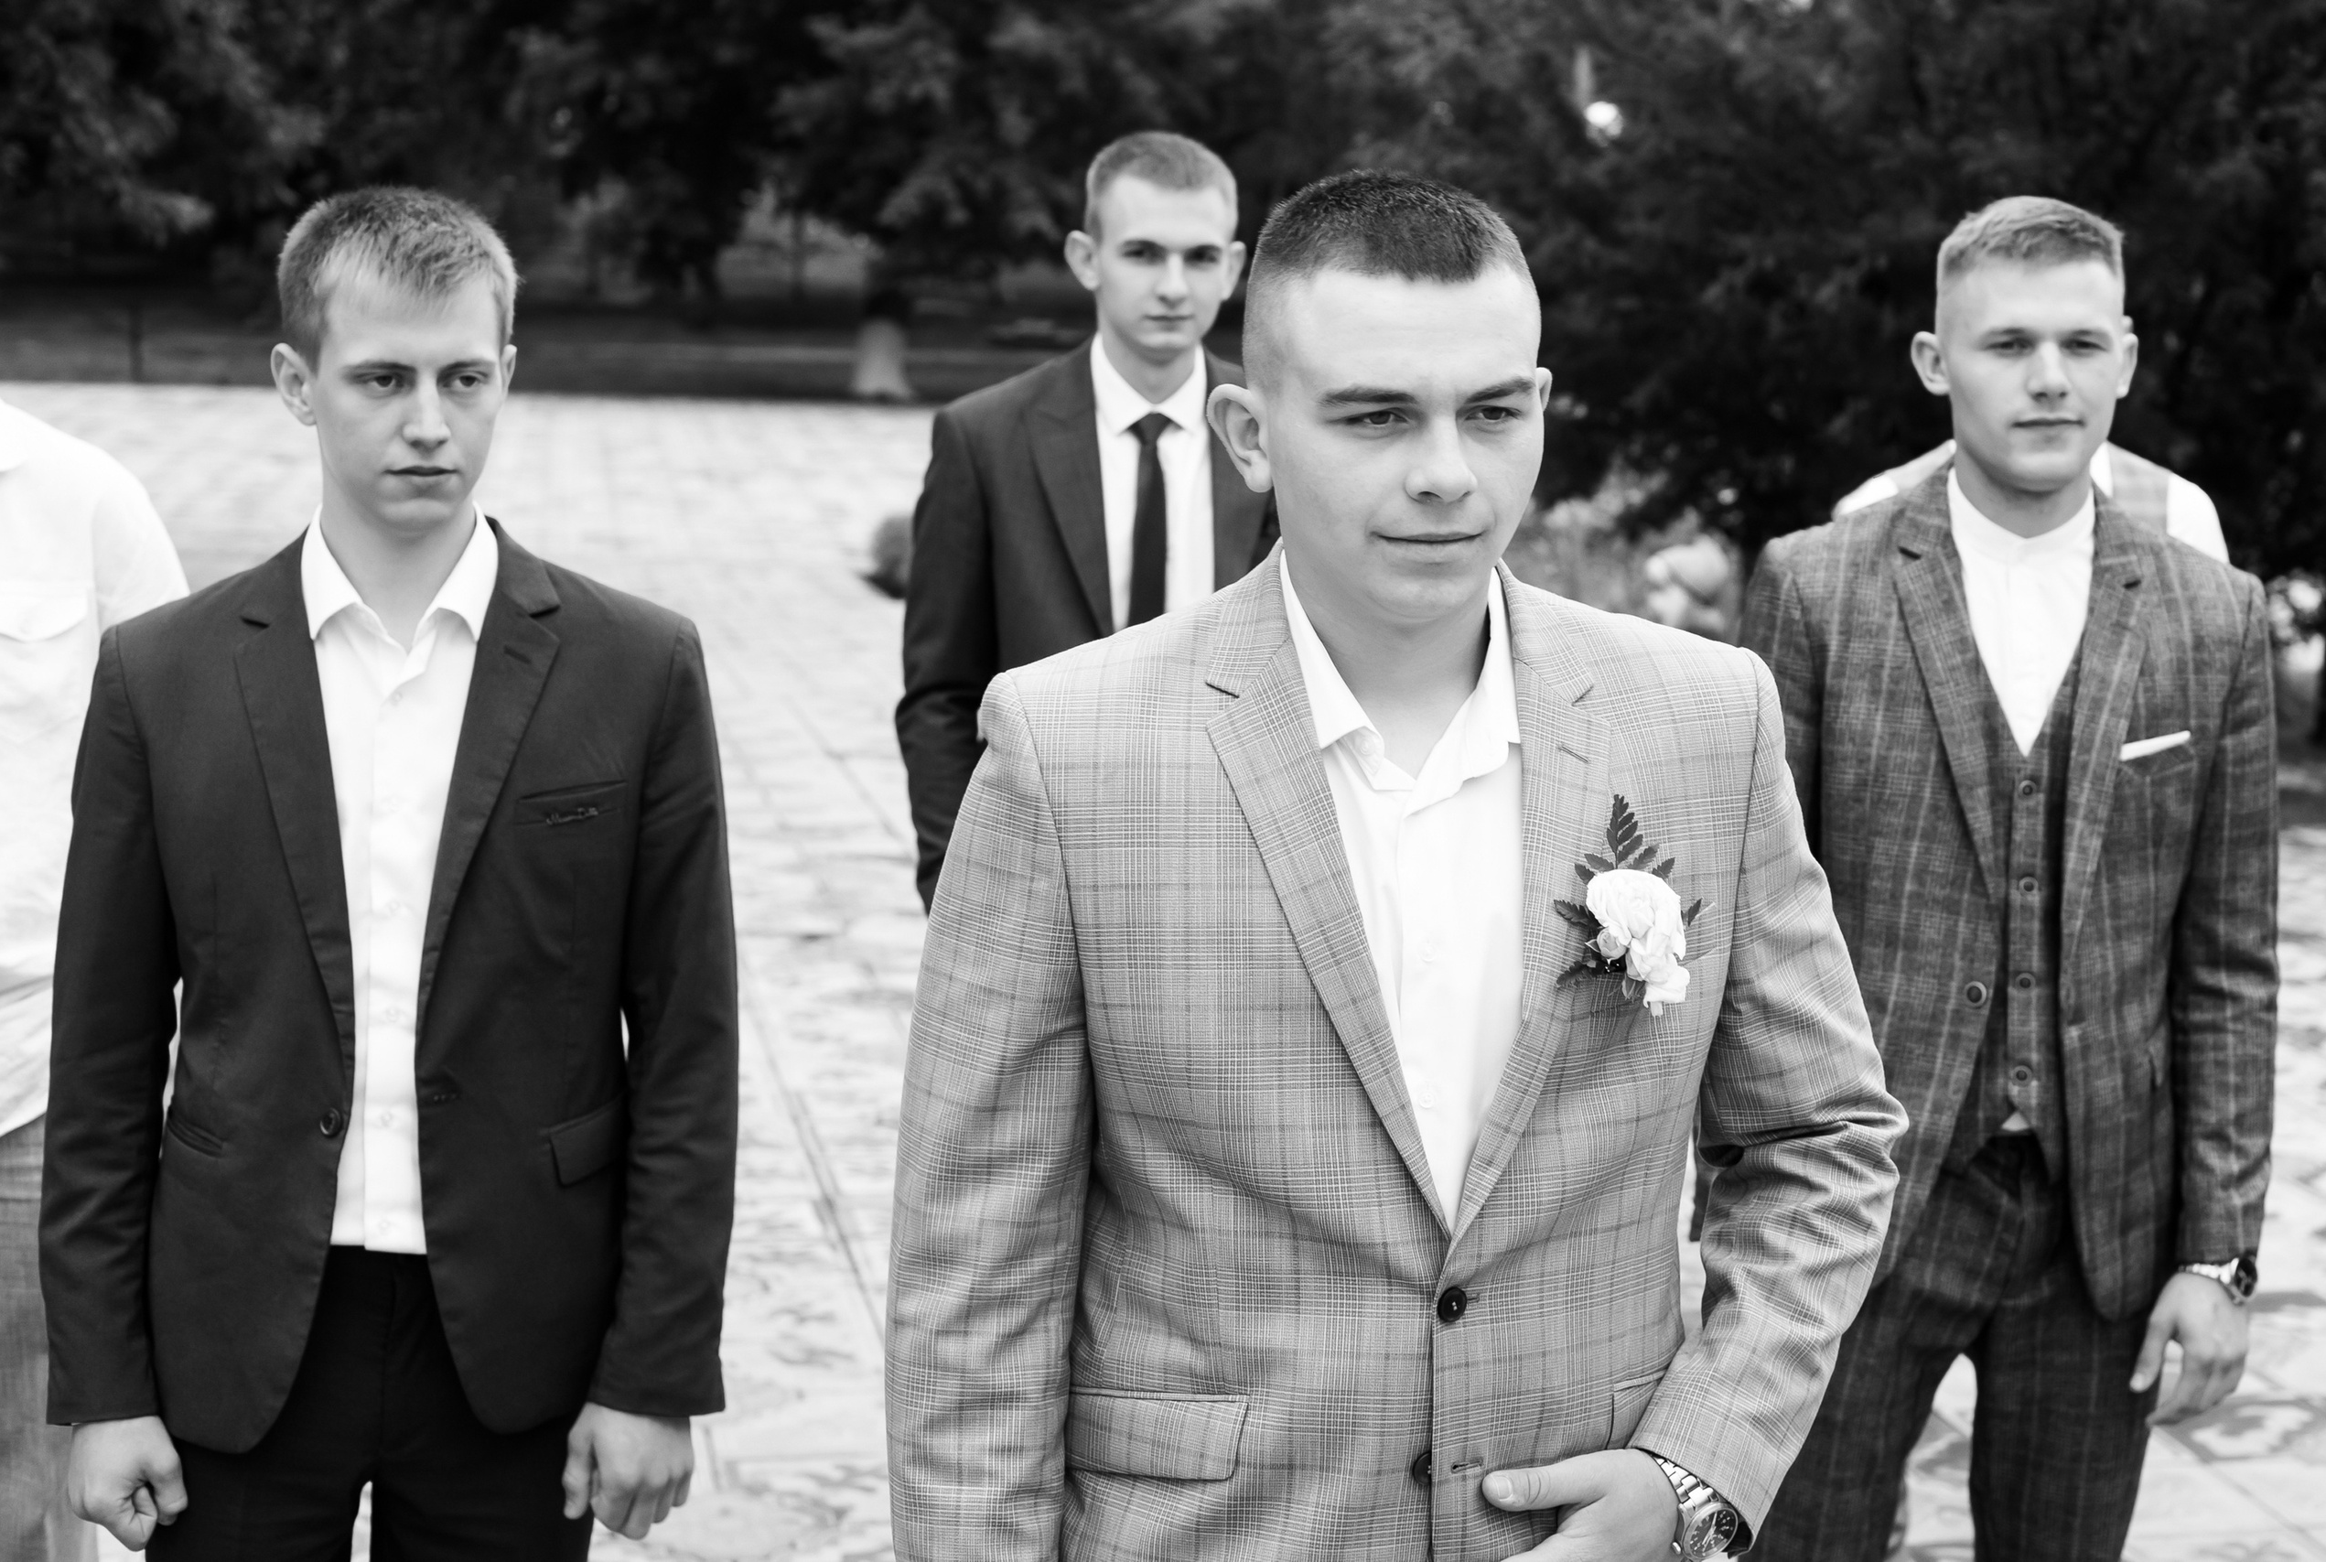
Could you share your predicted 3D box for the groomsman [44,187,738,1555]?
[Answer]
[{"bbox_3d":[-0.580,0.441,2.520,0.540,1.780,0.320,-1,9,-7],"label":"groomsman"}]

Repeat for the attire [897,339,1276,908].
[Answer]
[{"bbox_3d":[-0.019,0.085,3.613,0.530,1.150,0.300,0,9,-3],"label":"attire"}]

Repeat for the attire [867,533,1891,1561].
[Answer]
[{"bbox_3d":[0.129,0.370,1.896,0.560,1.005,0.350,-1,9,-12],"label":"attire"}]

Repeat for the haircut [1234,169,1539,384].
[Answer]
[{"bbox_3d":[0.123,-0.273,1.789,0.160,0.130,0.190,-3,10,-21],"label":"haircut"}]

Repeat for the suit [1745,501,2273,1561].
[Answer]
[{"bbox_3d":[0.730,0.485,2.901,0.530,1.515,0.320,2,9,13],"label":"suit"}]

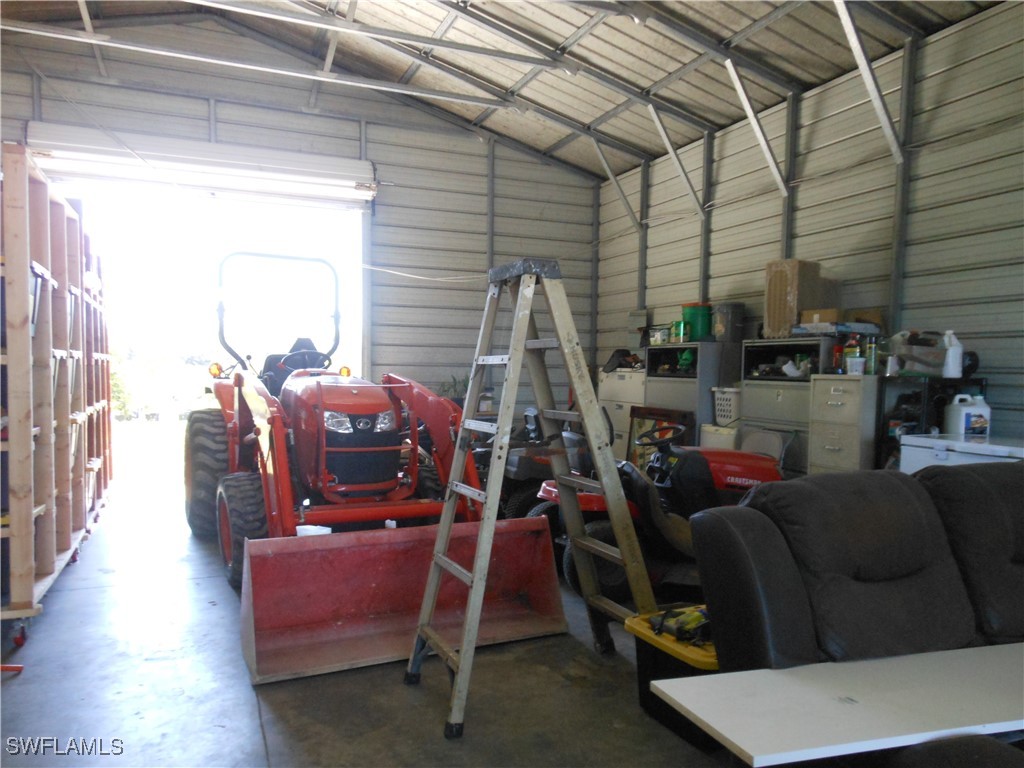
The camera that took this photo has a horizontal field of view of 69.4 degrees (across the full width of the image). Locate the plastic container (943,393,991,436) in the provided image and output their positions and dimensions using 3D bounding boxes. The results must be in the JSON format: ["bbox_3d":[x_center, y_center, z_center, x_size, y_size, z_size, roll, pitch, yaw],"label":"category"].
[{"bbox_3d":[3.123,0.216,5.070,0.255,0.280,0.165,0,1,-7],"label":"plastic container"}]

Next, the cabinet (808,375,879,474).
[{"bbox_3d":[2.676,0.602,5.563,0.670,1.322,0.455,0,1,-23],"label":"cabinet"}]

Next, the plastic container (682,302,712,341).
[{"bbox_3d":[1.871,-0.599,7.458,0.305,0.375,0.305,0,1,-23],"label":"plastic container"}]

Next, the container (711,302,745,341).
[{"bbox_3d":[2.145,-0.600,7.327,0.315,0.385,0.315,0,1,-23],"label":"container"}]

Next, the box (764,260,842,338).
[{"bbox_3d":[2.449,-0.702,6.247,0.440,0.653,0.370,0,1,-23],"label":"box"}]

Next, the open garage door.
[{"bbox_3d":[-3.182,-2.335,7.949,3.440,0.500,0.460,0,1,-23],"label":"open garage door"}]

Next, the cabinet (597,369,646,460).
[{"bbox_3d":[1.442,0.512,8.539,0.470,1.355,1.030,0,1,-23],"label":"cabinet"}]

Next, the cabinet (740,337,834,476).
[{"bbox_3d":[2.432,0.439,6.252,0.470,1.615,0.890,0,1,-23],"label":"cabinet"}]

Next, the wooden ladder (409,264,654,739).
[{"bbox_3d":[0.097,0.404,3.126,1.050,1.780,0.520,0,1,-23],"label":"wooden ladder"}]

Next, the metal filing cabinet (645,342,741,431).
[{"bbox_3d":[1.834,0.401,7.635,0.470,1.622,0.905,0,1,-23],"label":"metal filing cabinet"}]

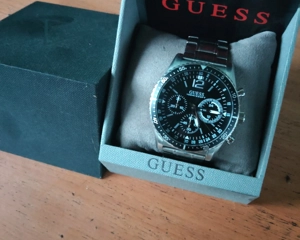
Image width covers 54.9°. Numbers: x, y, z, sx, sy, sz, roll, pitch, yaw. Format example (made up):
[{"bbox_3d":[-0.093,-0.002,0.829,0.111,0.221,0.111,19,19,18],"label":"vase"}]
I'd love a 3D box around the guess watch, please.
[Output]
[{"bbox_3d":[0.029,-0.014,0.175,0.049,0.066,0.055,12,14,5],"label":"guess watch"}]

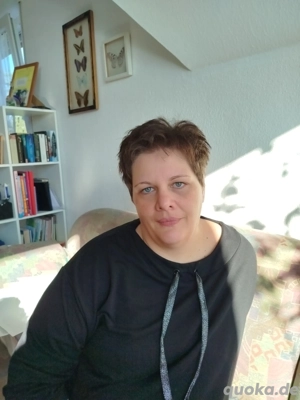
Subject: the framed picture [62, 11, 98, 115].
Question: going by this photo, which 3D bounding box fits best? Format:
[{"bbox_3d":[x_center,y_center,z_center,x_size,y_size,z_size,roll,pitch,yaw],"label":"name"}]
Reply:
[{"bbox_3d":[-0.403,-0.774,1.617,0.281,0.499,0.025,10,16,43],"label":"framed picture"}]

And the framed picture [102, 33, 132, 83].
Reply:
[{"bbox_3d":[-0.166,-0.709,1.402,0.188,0.196,0.022,10,16,43],"label":"framed picture"}]

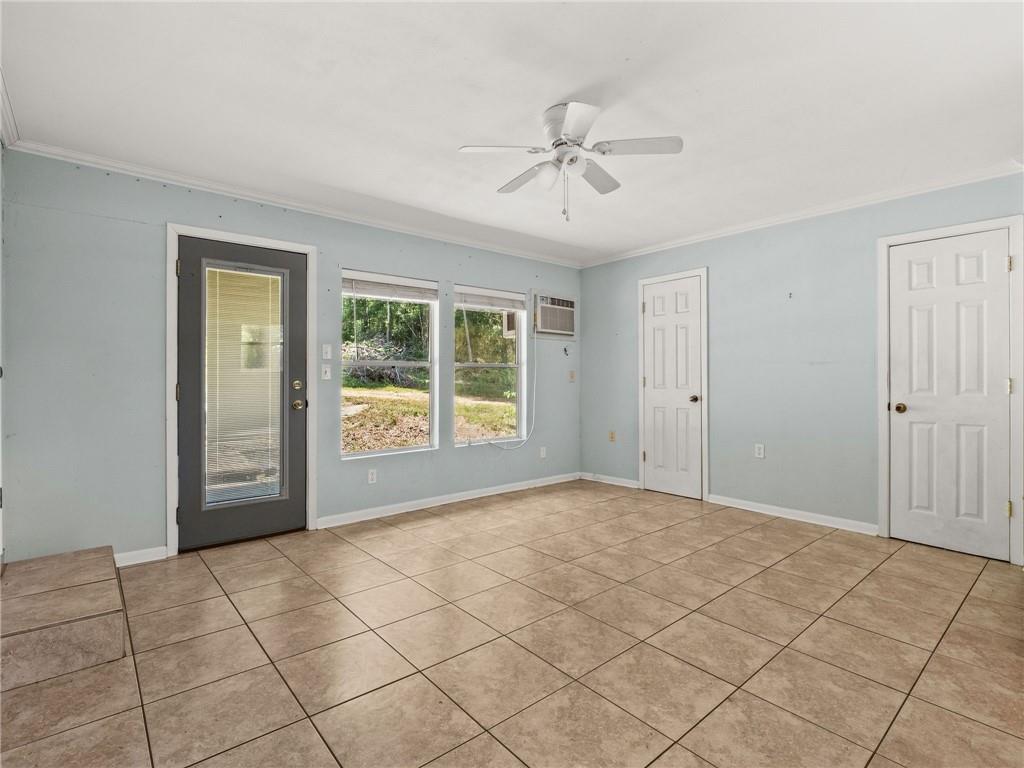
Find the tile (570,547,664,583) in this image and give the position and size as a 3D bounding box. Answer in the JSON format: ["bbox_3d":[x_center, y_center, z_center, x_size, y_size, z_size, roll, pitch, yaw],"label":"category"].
[{"bbox_3d":[0.636,1.099,2.879,0.411,0.012,0.403,-1,1,-42],"label":"tile"}]

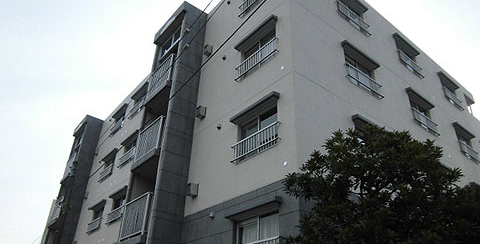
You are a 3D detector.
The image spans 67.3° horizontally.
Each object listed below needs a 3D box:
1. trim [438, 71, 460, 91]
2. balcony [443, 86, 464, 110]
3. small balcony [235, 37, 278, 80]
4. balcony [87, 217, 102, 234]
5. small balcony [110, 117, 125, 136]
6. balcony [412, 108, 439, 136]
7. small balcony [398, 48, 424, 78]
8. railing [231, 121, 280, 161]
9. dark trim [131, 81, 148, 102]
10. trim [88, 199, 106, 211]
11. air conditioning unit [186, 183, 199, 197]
[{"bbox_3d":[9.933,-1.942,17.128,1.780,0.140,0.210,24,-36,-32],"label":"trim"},{"bbox_3d":[9.342,-0.978,15.776,1.740,0.480,0.140,24,-36,-31],"label":"balcony"},{"bbox_3d":[0.462,-1.727,10.236,0.140,0.465,1.780,24,-36,-31],"label":"small balcony"},{"bbox_3d":[-7.098,5.075,17.577,0.102,0.472,1.846,23,-36,-31],"label":"balcony"},{"bbox_3d":[-6.778,0.330,19.912,0.110,0.500,1.760,24,-36,-32],"label":"small balcony"},{"bbox_3d":[6.851,0.024,13.236,1.846,0.472,0.102,23,-36,-31],"label":"balcony"},{"bbox_3d":[6.646,-2.210,14.010,1.700,0.490,0.140,24,-36,-31],"label":"small balcony"},{"bbox_3d":[0.376,0.551,9.249,0.102,0.472,1.846,23,-36,-31],"label":"railing"},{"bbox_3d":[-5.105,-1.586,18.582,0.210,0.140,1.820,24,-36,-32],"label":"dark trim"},{"bbox_3d":[-7.129,4.191,18.102,0.196,0.116,1.828,23,-36,-31],"label":"trim"},{"bbox_3d":[-1.414,2.049,10.780,0.250,0.380,0.280,24,-36,-32],"label":"air conditioning unit"}]

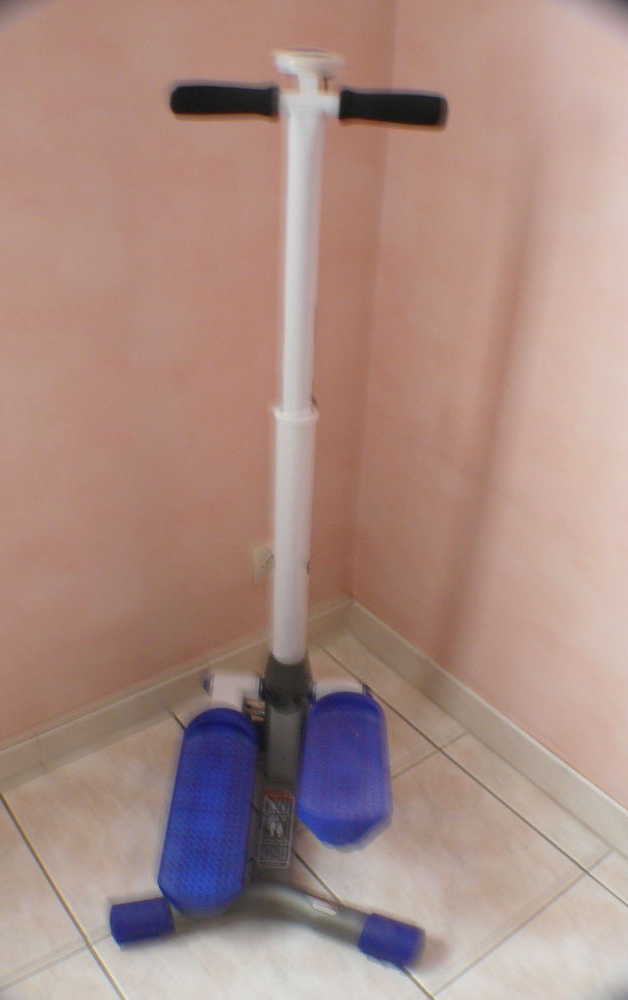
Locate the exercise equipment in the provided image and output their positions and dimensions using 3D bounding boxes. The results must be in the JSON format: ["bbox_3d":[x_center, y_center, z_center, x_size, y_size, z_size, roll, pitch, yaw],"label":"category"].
[{"bbox_3d":[-0.038,0.048,1.325,0.430,1.120,0.450,3,30,1],"label":"exercise equipment"}]

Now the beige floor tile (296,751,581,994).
[{"bbox_3d":[0.185,0.550,1.602,0.330,0.010,0.330,-19,37,-32],"label":"beige floor tile"}]

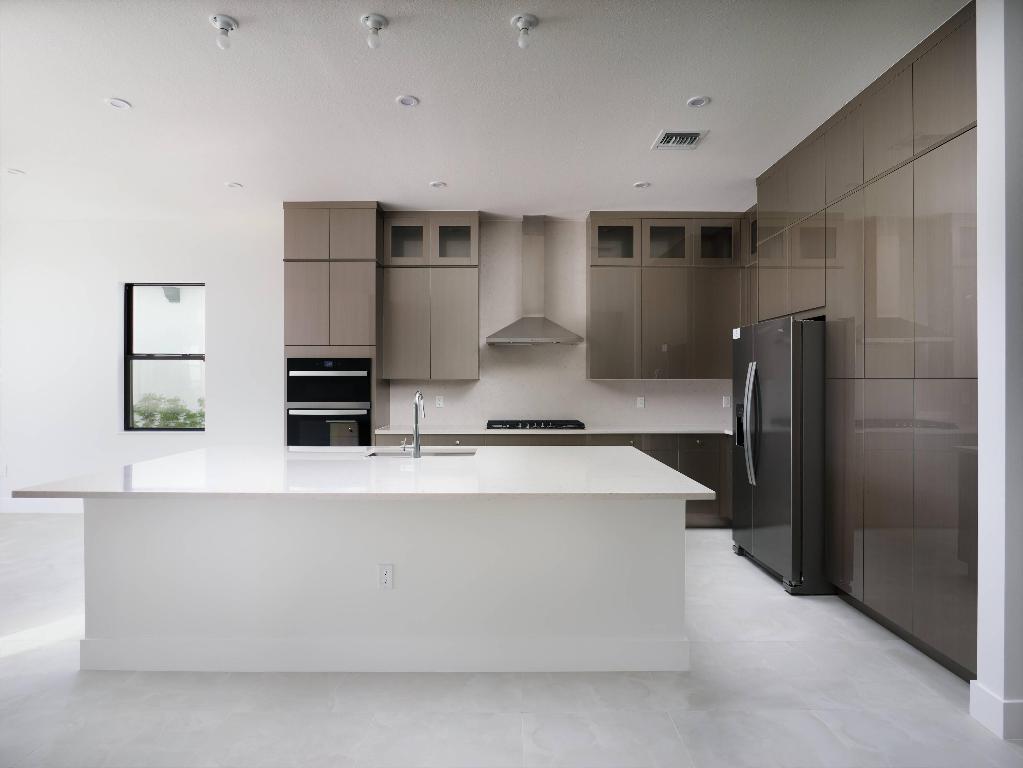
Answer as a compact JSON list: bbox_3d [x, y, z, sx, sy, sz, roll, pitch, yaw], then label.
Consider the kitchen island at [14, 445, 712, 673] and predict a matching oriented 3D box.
[{"bbox_3d":[-0.637,0.917,3.085,3.045,0.914,1.570,0,0,0],"label":"kitchen island"}]

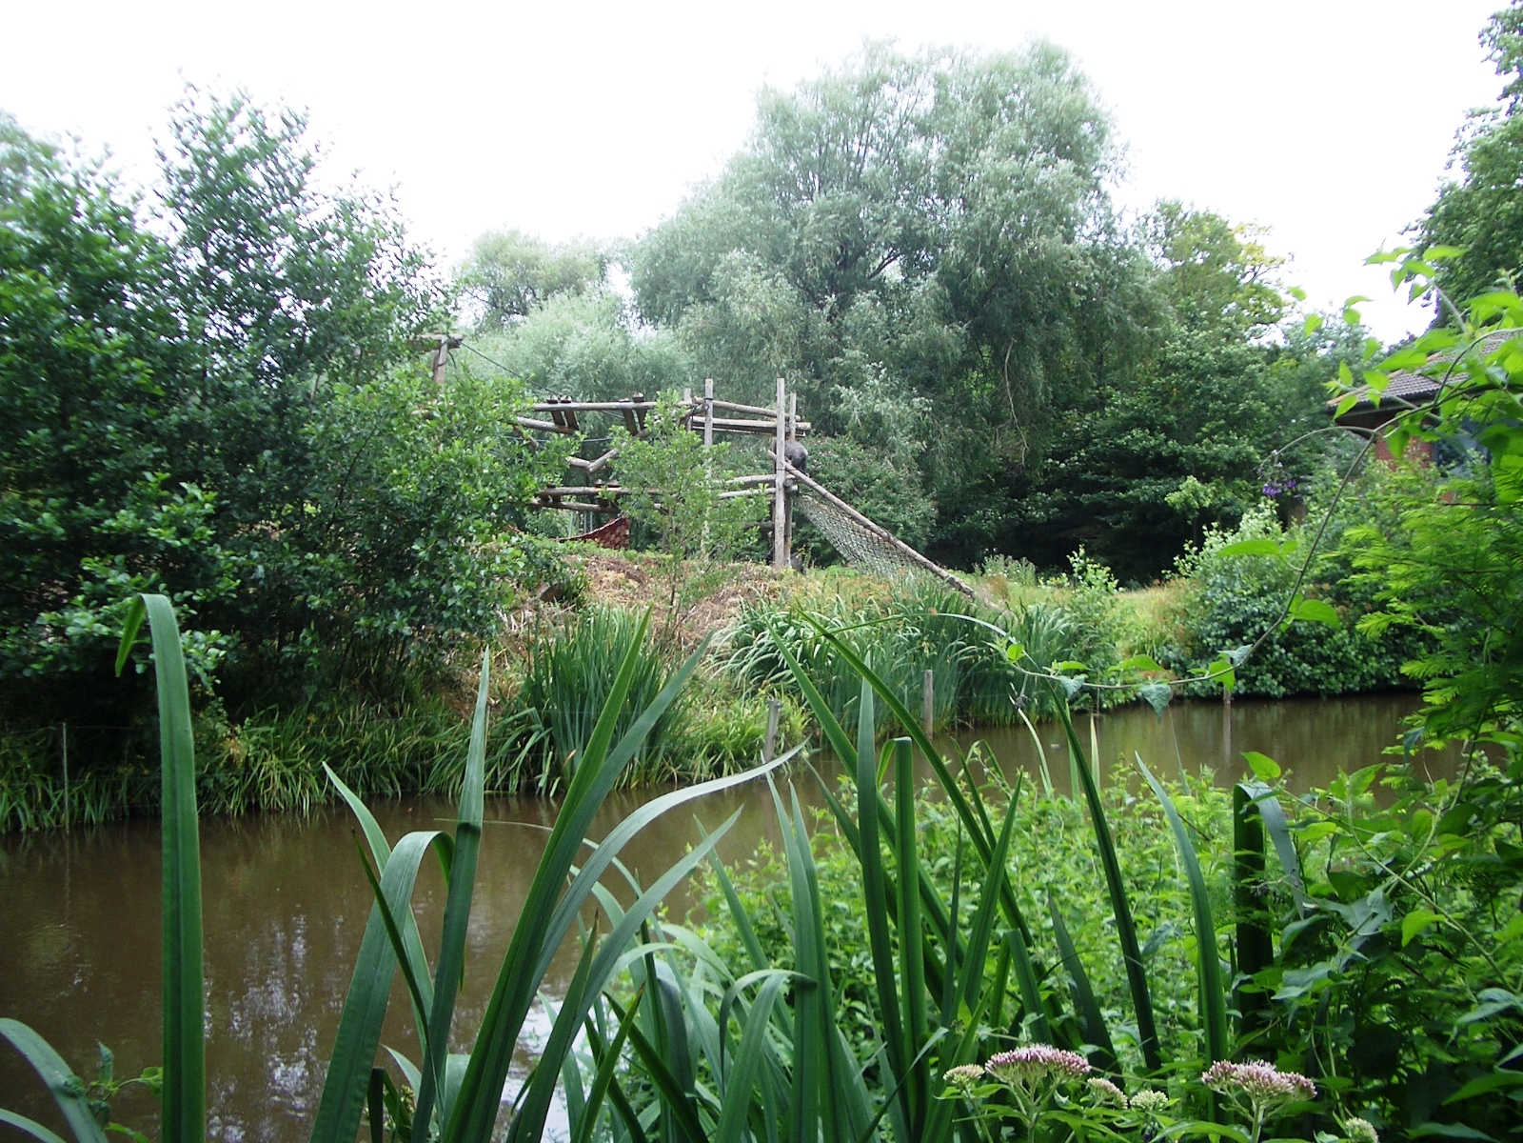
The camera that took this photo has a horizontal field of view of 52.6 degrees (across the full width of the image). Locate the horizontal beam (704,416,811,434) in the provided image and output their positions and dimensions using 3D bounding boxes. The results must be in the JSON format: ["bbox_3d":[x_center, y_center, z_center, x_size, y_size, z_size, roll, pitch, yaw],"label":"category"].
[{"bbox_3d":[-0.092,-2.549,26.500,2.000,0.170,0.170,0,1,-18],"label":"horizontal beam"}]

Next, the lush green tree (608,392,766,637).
[{"bbox_3d":[-0.776,-0.595,16.200,1.650,2.600,1.500,0,1,0],"label":"lush green tree"}]

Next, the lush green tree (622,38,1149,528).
[{"bbox_3d":[3.073,-6.561,37.000,12.300,12.400,11.000,0,1,0],"label":"lush green tree"}]

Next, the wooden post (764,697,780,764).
[{"bbox_3d":[0.085,1.277,12.200,0.080,0.560,0.080,6,1,0],"label":"wooden post"}]

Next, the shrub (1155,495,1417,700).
[{"bbox_3d":[6.797,0.342,19.700,3.350,2.500,2.700,0,1,0],"label":"shrub"}]

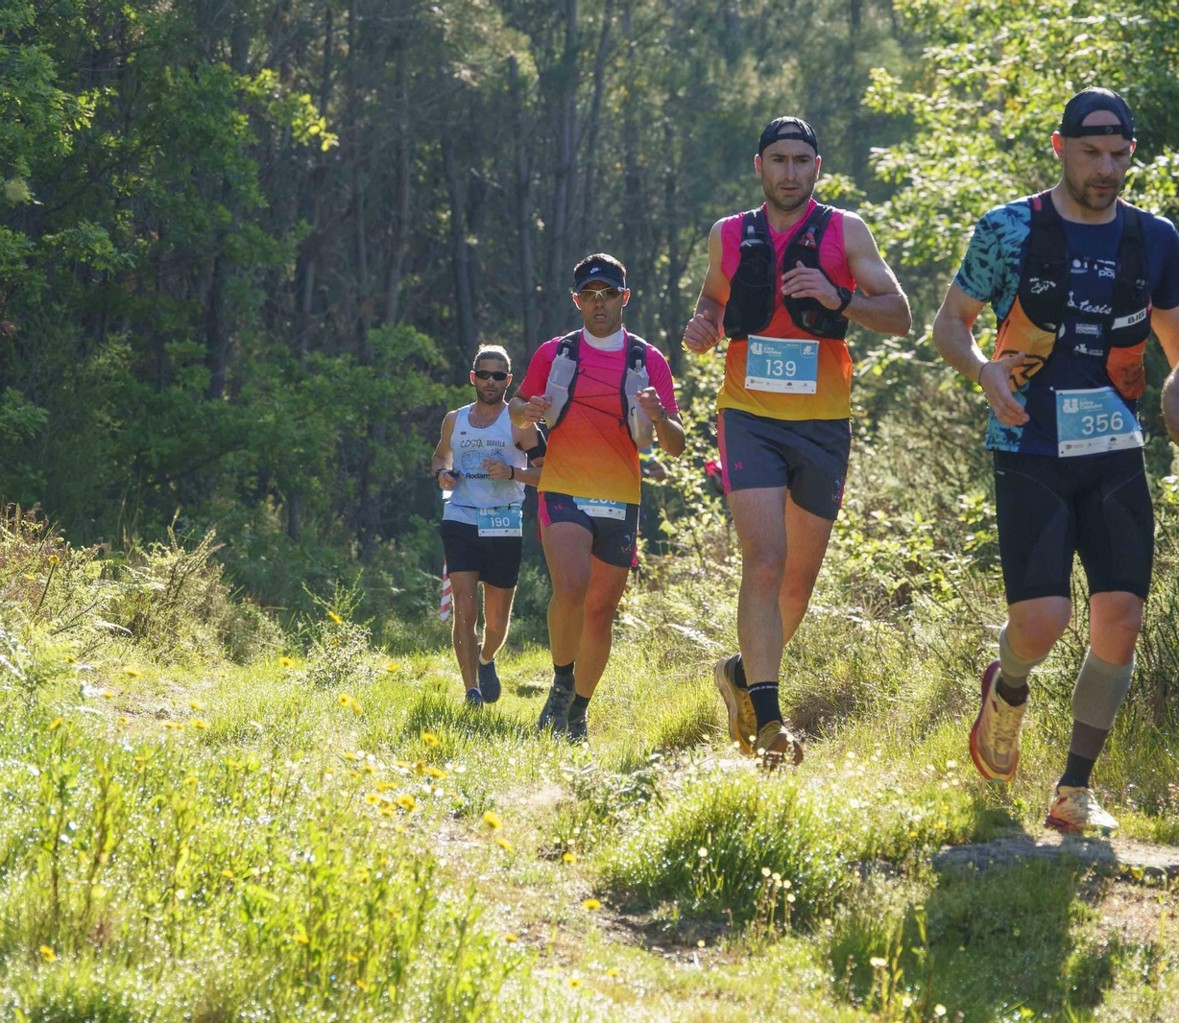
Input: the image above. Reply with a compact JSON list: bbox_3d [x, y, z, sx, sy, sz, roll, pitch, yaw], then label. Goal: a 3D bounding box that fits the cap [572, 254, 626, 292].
[{"bbox_3d":[0.035,-0.828,22.100,0.185,0.125,0.255,0,6,2],"label":"cap"}]

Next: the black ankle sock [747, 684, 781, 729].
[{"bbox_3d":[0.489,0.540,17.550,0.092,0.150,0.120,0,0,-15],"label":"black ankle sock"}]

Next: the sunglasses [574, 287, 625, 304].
[{"bbox_3d":[0.035,-0.735,21.700,0.158,0.052,0.140,-4,0,4],"label":"sunglasses"}]

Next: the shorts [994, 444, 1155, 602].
[{"bbox_3d":[1.115,0.005,14.650,0.360,0.420,0.280,0,3,-12],"label":"shorts"}]

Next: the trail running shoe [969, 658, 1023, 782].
[{"bbox_3d":[0.956,0.488,14.870,0.105,0.295,0.110,11,-11,-25],"label":"trail running shoe"}]

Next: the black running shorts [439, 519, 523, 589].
[{"bbox_3d":[-0.492,0.163,28.800,0.370,0.375,0.280,0,0,-5],"label":"black running shorts"}]

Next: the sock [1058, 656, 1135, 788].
[{"bbox_3d":[1.137,0.468,14.250,0.120,0.325,0.130,14,5,-17],"label":"sock"}]

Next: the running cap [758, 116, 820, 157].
[{"bbox_3d":[0.555,-1.036,17.700,0.170,0.130,0.250,0,-6,-2],"label":"running cap"}]

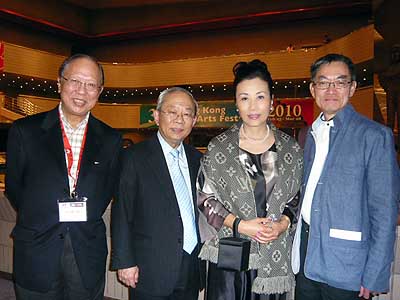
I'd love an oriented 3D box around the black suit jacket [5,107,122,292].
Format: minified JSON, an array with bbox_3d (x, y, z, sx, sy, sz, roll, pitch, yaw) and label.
[{"bbox_3d":[-0.563,0.203,1.500,0.490,0.740,0.290,-1,2,-18],"label":"black suit jacket"}]

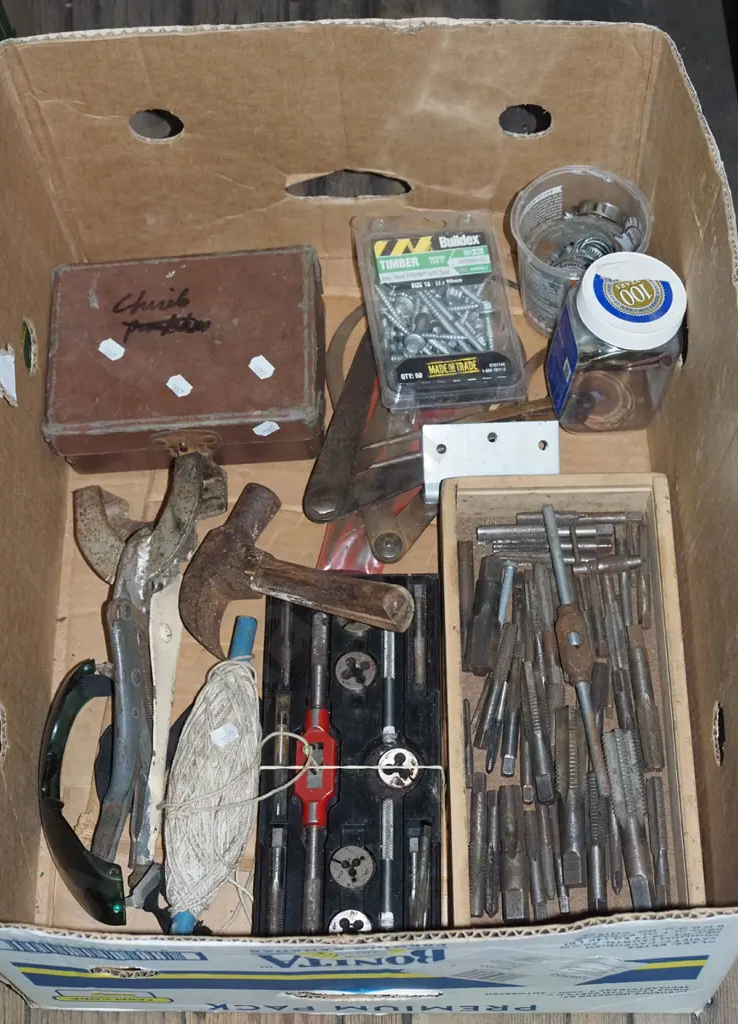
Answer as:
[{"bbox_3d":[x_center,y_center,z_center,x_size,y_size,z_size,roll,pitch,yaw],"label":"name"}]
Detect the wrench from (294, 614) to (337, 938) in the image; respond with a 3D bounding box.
[{"bbox_3d":[-0.032,0.157,1.054,0.026,0.016,0.210,0,64,2],"label":"wrench"}]

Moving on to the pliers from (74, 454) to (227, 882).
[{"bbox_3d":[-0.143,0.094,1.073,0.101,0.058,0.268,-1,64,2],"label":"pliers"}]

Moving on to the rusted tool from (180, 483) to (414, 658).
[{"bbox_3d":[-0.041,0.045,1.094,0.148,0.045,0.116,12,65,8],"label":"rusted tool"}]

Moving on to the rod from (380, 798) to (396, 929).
[{"bbox_3d":[0.011,0.211,1.027,0.007,0.007,0.080,0,64,2],"label":"rod"}]

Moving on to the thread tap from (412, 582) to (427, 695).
[{"bbox_3d":[0.032,0.080,1.089,0.009,0.009,0.076,0,64,2],"label":"thread tap"}]

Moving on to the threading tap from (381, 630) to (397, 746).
[{"bbox_3d":[0.013,0.108,1.077,0.007,0.007,0.082,-1,64,2],"label":"threading tap"}]

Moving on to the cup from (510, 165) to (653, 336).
[{"bbox_3d":[0.141,-0.168,1.171,0.092,0.098,0.092,-1,64,2],"label":"cup"}]

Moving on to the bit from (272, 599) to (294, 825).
[{"bbox_3d":[-0.053,0.121,1.072,0.009,0.009,0.146,0,64,2],"label":"bit"}]

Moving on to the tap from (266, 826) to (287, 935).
[{"bbox_3d":[-0.055,0.222,1.023,0.009,0.009,0.070,-1,64,2],"label":"tap"}]

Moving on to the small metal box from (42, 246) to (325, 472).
[{"bbox_3d":[-0.124,-0.103,1.172,0.180,0.058,0.134,-3,64,1],"label":"small metal box"}]

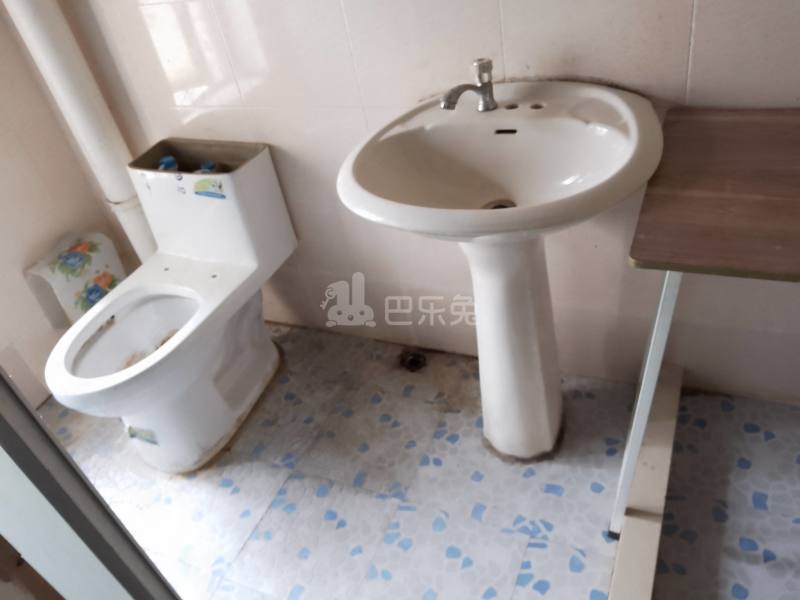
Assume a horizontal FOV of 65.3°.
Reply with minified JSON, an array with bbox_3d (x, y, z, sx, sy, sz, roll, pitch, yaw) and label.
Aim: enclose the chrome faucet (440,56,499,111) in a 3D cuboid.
[{"bbox_3d":[0.127,-0.387,1.154,0.115,0.092,0.037,-28,40,-20],"label":"chrome faucet"}]

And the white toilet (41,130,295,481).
[{"bbox_3d":[-0.577,0.045,1.623,0.366,0.648,0.708,8,42,25],"label":"white toilet"}]

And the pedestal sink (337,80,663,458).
[{"bbox_3d":[0.225,0.031,1.274,0.521,0.780,0.494,8,42,25],"label":"pedestal sink"}]

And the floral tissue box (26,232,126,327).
[{"bbox_3d":[-1.011,-0.063,1.968,0.085,0.221,0.231,8,42,25],"label":"floral tissue box"}]

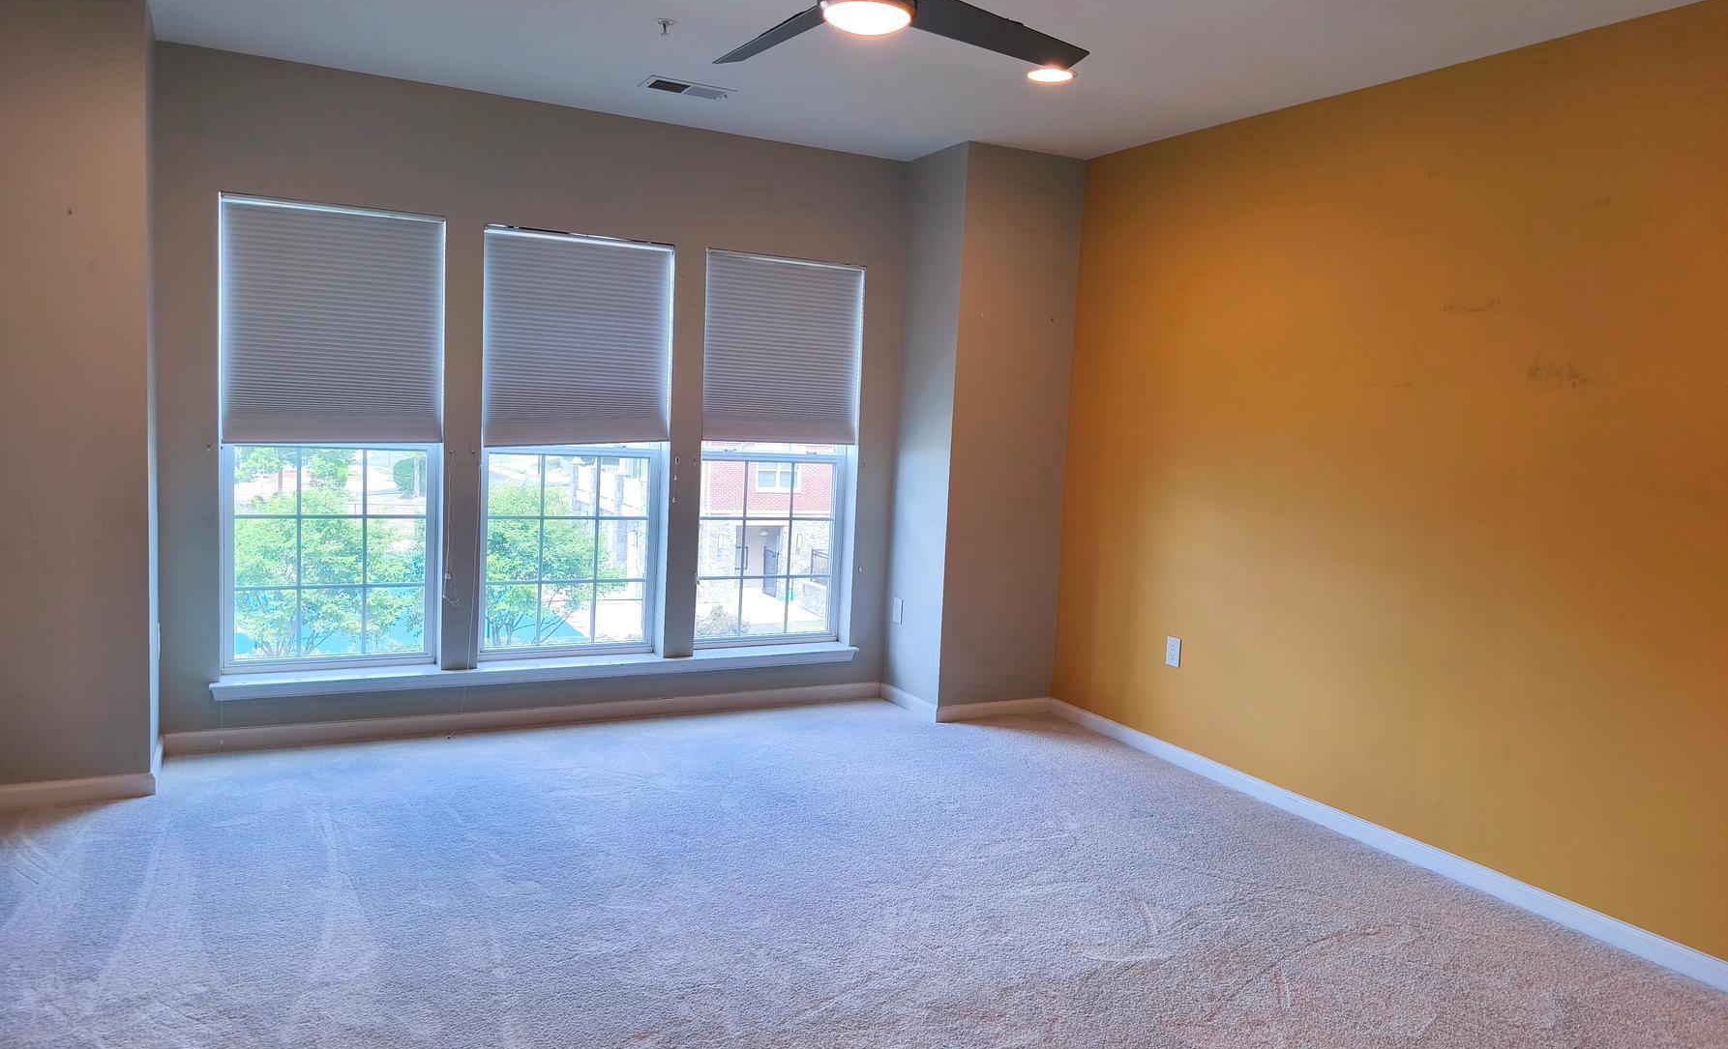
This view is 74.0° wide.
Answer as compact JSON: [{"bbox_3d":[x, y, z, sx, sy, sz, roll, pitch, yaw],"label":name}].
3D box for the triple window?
[{"bbox_3d":[-1.266,-0.331,5.061,2.746,1.848,0.100,0,6,-28],"label":"triple window"}]

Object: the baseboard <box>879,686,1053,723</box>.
[{"bbox_3d":[0.509,0.869,5.778,0.684,0.085,0.572,0,6,-28],"label":"baseboard"}]

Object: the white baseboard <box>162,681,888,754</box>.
[{"bbox_3d":[-1.295,0.847,5.135,3.136,0.085,0.020,0,6,-28],"label":"white baseboard"}]

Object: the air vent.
[{"bbox_3d":[-0.688,-1.694,4.490,0.342,0.020,0.185,0,6,-28],"label":"air vent"}]

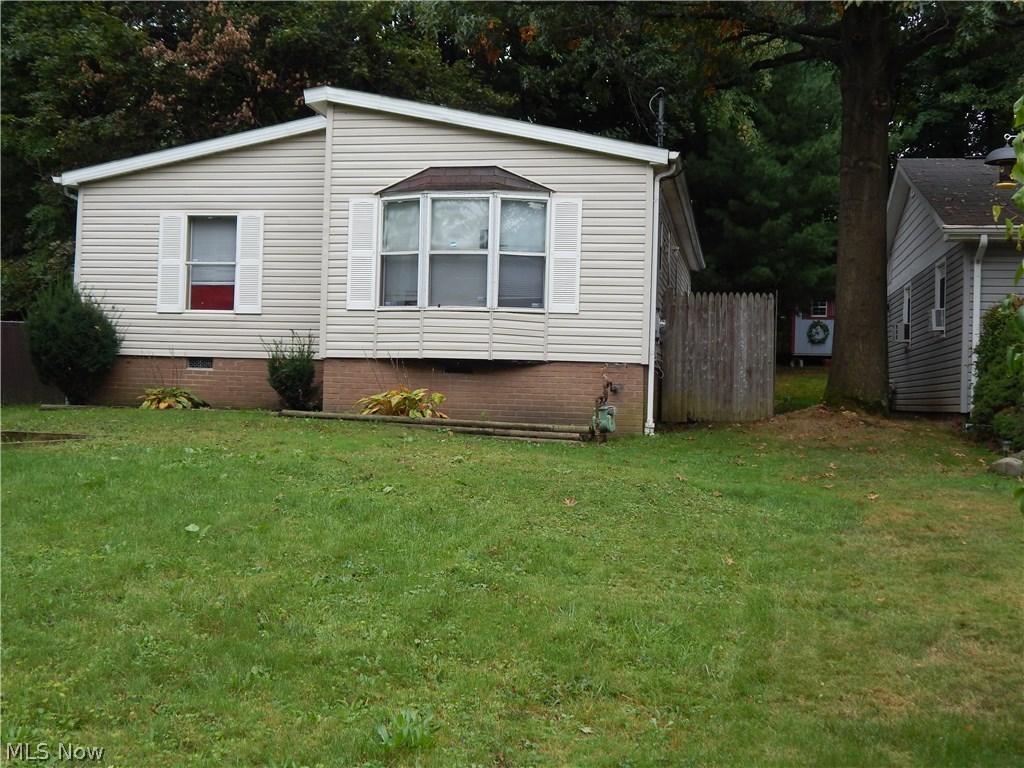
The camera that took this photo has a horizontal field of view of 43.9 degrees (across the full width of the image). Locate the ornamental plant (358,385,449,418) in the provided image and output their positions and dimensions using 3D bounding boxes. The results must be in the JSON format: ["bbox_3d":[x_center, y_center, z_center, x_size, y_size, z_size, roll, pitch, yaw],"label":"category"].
[{"bbox_3d":[-1.308,0.208,15.200,1.108,0.372,0.942,2,-1,12],"label":"ornamental plant"}]

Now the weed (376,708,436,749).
[{"bbox_3d":[-0.377,1.221,4.500,0.216,0.112,0.194,2,-1,0],"label":"weed"}]

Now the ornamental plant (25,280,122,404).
[{"bbox_3d":[-5.935,-0.550,17.200,1.227,1.617,1.227,2,-1,12],"label":"ornamental plant"}]

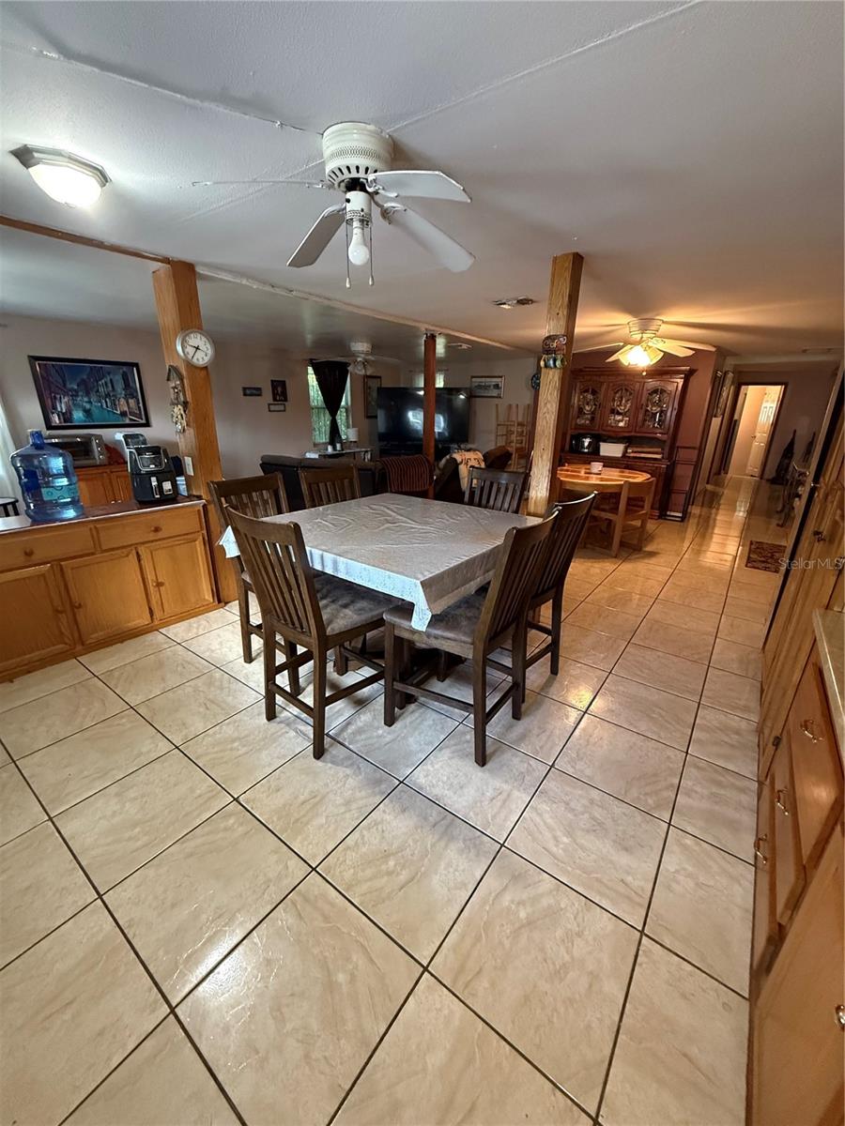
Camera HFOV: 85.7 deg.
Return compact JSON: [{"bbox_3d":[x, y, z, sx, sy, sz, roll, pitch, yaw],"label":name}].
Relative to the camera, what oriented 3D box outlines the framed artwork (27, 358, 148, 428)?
[{"bbox_3d":[-3.392,-1.749,4.744,0.030,0.670,0.965,15,24,34],"label":"framed artwork"}]

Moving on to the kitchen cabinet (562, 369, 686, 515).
[{"bbox_3d":[2.925,-1.791,6.777,1.568,2.026,0.477,15,24,34],"label":"kitchen cabinet"}]

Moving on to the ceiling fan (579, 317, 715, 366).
[{"bbox_3d":[2.064,-2.065,4.324,1.300,0.405,1.300,-14,25,-37],"label":"ceiling fan"}]

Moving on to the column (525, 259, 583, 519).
[{"bbox_3d":[0.768,-0.601,2.846,0.133,2.231,0.083,15,24,34],"label":"column"}]

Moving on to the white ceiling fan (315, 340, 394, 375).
[{"bbox_3d":[-0.782,-2.609,5.841,1.123,0.416,1.123,15,24,34],"label":"white ceiling fan"}]

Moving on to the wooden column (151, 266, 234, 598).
[{"bbox_3d":[-1.540,-0.763,3.155,0.231,2.226,0.153,15,24,34],"label":"wooden column"}]

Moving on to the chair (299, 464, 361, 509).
[{"bbox_3d":[-0.375,-0.022,2.868,0.584,1.075,0.461,17,25,37],"label":"chair"}]

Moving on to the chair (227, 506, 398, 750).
[{"bbox_3d":[-0.436,0.247,2.095,0.440,1.095,0.571,17,25,38],"label":"chair"}]

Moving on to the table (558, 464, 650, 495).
[{"bbox_3d":[2.065,-0.703,5.502,1.133,0.749,1.521,15,24,34],"label":"table"}]

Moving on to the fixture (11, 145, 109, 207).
[{"bbox_3d":[-1.237,-1.318,1.594,0.285,0.108,0.285,15,24,34],"label":"fixture"}]

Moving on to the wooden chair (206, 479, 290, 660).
[{"bbox_3d":[-0.745,0.082,2.549,0.584,1.075,0.461,15,24,33],"label":"wooden chair"}]

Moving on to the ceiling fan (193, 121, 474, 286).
[{"bbox_3d":[-0.199,-1.079,1.399,0.930,0.405,0.930,-14,25,-36],"label":"ceiling fan"}]

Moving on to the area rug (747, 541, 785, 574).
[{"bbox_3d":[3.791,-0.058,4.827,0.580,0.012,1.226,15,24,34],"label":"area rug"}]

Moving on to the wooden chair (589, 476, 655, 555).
[{"bbox_3d":[2.105,-0.531,4.913,0.435,0.810,0.468,-13,24,-35],"label":"wooden chair"}]

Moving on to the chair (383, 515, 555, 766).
[{"bbox_3d":[0.195,0.276,2.068,0.584,1.075,0.461,14,23,32],"label":"chair"}]

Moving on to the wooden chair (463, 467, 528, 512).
[{"bbox_3d":[0.318,-0.045,2.979,0.440,1.095,0.571,15,24,34],"label":"wooden chair"}]

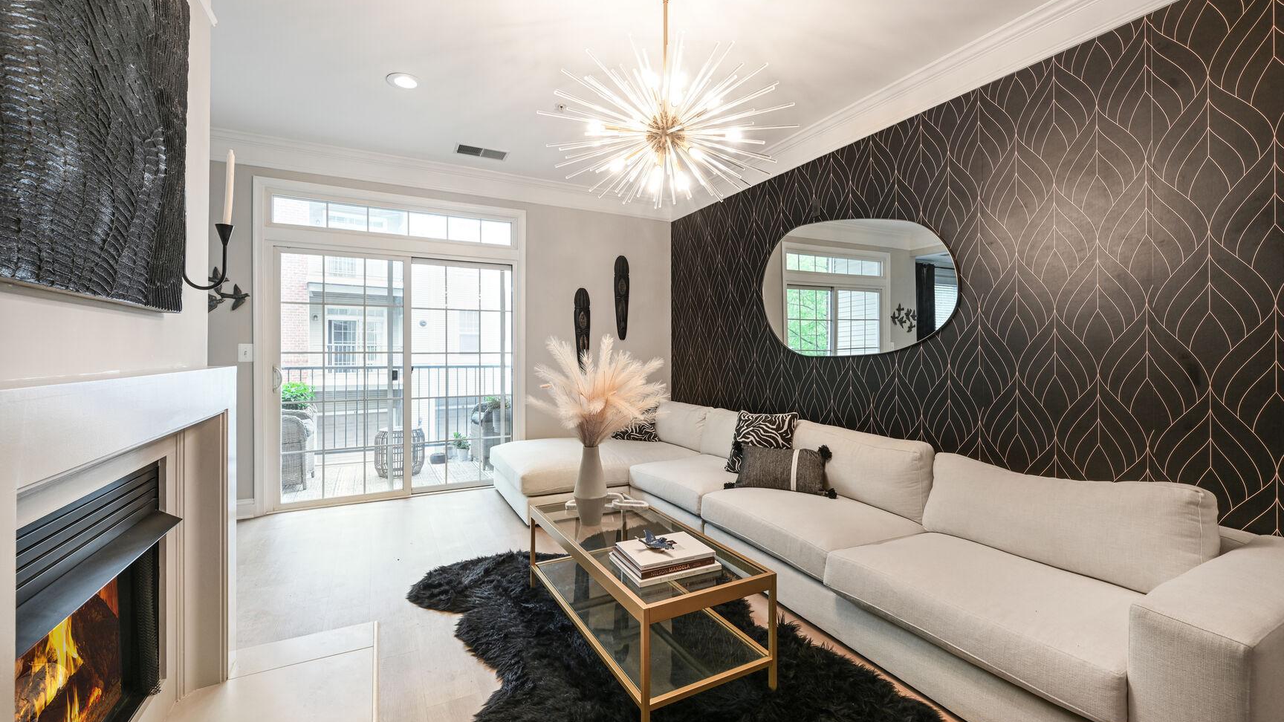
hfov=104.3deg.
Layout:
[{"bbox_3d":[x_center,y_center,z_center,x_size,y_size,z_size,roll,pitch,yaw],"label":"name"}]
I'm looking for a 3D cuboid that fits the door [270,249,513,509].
[{"bbox_3d":[-1.980,0.140,4.150,1.790,2.010,0.100,0,1,-27],"label":"door"}]

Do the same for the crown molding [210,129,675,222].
[{"bbox_3d":[-1.380,-1.540,4.328,3.870,0.187,0.115,-1,2,-27],"label":"crown molding"}]

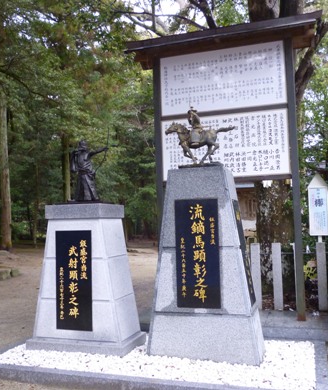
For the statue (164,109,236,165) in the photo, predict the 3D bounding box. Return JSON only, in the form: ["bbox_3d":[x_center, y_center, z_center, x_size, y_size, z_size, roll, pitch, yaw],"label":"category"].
[{"bbox_3d":[0.438,-0.681,4.981,0.800,0.707,0.240,-3,-4,19],"label":"statue"}]

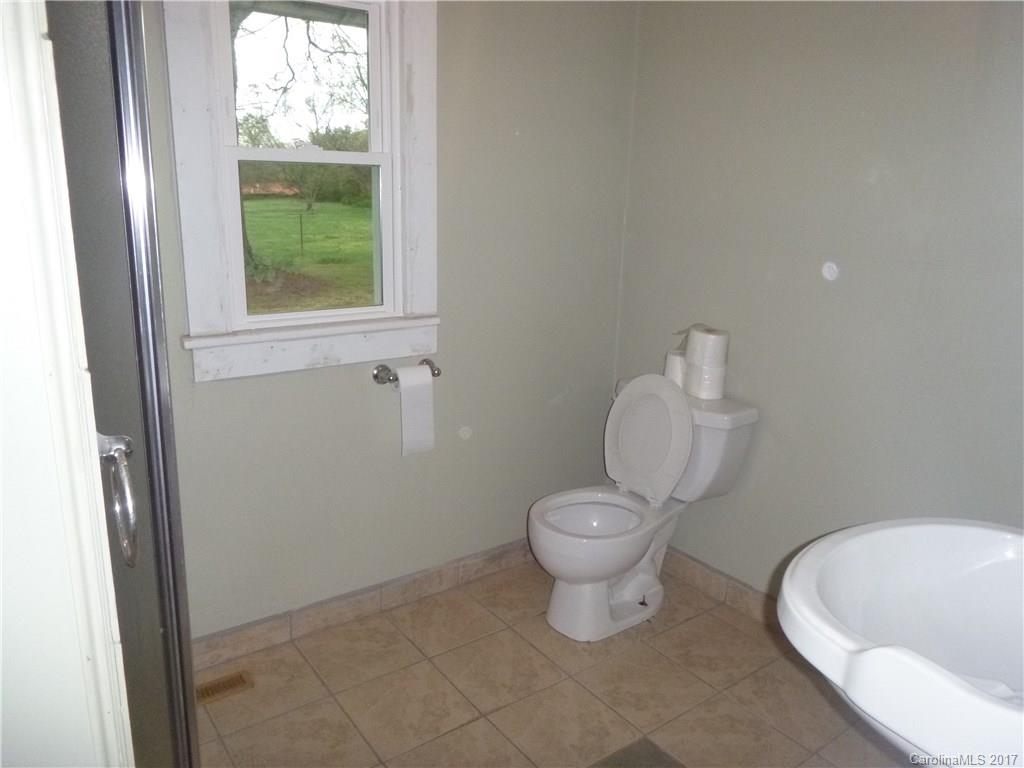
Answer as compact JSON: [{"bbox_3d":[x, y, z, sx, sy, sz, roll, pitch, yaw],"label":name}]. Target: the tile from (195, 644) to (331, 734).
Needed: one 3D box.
[{"bbox_3d":[-0.714,0.859,2.096,0.300,0.012,0.312,-9,17,-35],"label":"tile"}]

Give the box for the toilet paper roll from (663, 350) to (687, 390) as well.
[{"bbox_3d":[0.583,-0.031,2.563,0.115,0.108,0.115,-9,17,-35],"label":"toilet paper roll"}]

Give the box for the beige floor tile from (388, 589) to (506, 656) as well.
[{"bbox_3d":[-0.225,0.785,2.447,0.300,0.012,0.312,-9,17,-35],"label":"beige floor tile"}]

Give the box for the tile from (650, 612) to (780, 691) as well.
[{"bbox_3d":[0.642,0.850,2.364,0.305,0.010,0.305,-9,17,-35],"label":"tile"}]

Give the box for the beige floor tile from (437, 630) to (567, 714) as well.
[{"bbox_3d":[-0.042,0.863,2.233,0.302,0.010,0.307,-9,17,-35],"label":"beige floor tile"}]

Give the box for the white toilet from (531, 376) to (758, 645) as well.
[{"bbox_3d":[0.362,0.377,2.461,0.670,0.800,0.490,-9,17,-35],"label":"white toilet"}]

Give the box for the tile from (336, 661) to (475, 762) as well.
[{"bbox_3d":[-0.287,0.886,2.030,0.300,0.012,0.300,-9,17,-35],"label":"tile"}]

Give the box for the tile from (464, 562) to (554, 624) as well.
[{"bbox_3d":[0.020,0.749,2.622,0.300,0.012,0.312,-9,17,-35],"label":"tile"}]

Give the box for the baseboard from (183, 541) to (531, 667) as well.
[{"bbox_3d":[-0.312,0.704,2.607,1.586,0.105,0.014,-9,17,-35],"label":"baseboard"}]

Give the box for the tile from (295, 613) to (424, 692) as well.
[{"bbox_3d":[-0.476,0.833,2.305,0.305,0.010,0.308,-9,17,-35],"label":"tile"}]

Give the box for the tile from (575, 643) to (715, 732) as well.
[{"bbox_3d":[0.391,0.889,2.179,0.317,0.010,0.302,-9,17,-35],"label":"tile"}]

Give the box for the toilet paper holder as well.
[{"bbox_3d":[-0.322,-0.031,2.352,0.223,0.063,0.086,-9,17,-35],"label":"toilet paper holder"}]

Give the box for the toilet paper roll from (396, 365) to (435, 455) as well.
[{"bbox_3d":[-0.316,0.079,2.350,0.112,0.276,0.060,-9,17,-35],"label":"toilet paper roll"}]

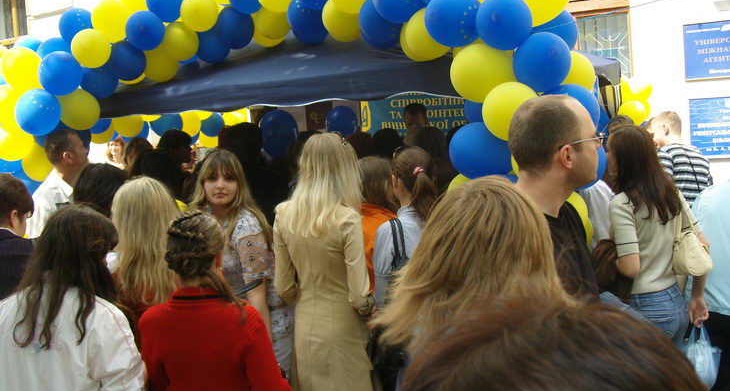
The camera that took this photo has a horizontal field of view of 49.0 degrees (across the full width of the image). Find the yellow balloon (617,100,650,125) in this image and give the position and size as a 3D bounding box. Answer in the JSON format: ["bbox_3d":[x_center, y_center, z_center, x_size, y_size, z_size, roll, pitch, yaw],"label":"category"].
[{"bbox_3d":[2.171,-0.645,6.500,0.260,0.280,0.260,-3,2,0],"label":"yellow balloon"}]

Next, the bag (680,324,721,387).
[{"bbox_3d":[1.365,0.657,3.250,0.175,0.280,0.110,-3,2,14],"label":"bag"}]

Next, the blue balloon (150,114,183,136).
[{"bbox_3d":[-1.668,-0.598,6.750,0.260,0.280,0.260,-3,2,0],"label":"blue balloon"}]

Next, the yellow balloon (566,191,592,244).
[{"bbox_3d":[0.910,0.111,3.700,0.262,0.275,0.262,-3,2,14],"label":"yellow balloon"}]

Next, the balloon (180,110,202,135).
[{"bbox_3d":[-1.595,-0.647,7.200,0.260,0.280,0.260,-3,2,0],"label":"balloon"}]

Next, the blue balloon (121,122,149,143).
[{"bbox_3d":[-1.928,-0.552,6.700,0.250,0.265,0.250,-4,2,-16],"label":"blue balloon"}]

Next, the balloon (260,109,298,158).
[{"bbox_3d":[-0.576,-0.411,5.400,0.255,0.320,0.255,-4,2,-6],"label":"balloon"}]

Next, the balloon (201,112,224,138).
[{"bbox_3d":[-1.444,-0.671,7.600,0.235,0.250,0.235,-4,2,-10],"label":"balloon"}]

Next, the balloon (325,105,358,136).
[{"bbox_3d":[-0.177,-0.573,6.250,0.245,0.265,0.245,-4,2,-1],"label":"balloon"}]

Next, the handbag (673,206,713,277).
[{"bbox_3d":[1.267,0.174,3.100,0.140,0.270,0.250,-3,2,18],"label":"handbag"}]

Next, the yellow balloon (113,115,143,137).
[{"bbox_3d":[-1.997,-0.615,6.750,0.260,0.280,0.260,-3,2,0],"label":"yellow balloon"}]

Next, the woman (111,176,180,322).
[{"bbox_3d":[-0.712,0.748,2.775,0.450,1.630,0.300,-3,2,7],"label":"woman"}]

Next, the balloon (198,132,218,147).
[{"bbox_3d":[-1.475,-0.582,7.700,0.245,0.260,0.245,-4,2,-11],"label":"balloon"}]

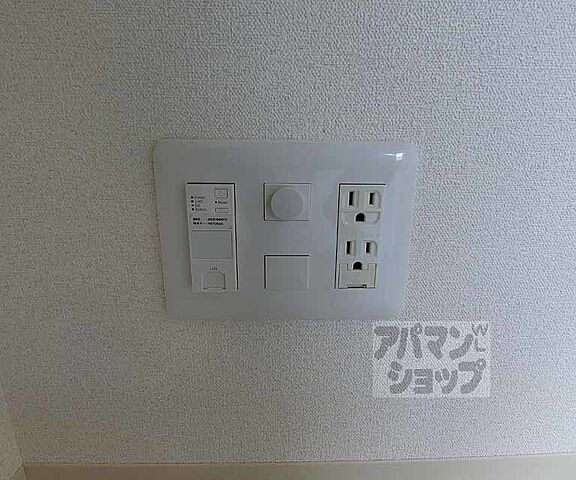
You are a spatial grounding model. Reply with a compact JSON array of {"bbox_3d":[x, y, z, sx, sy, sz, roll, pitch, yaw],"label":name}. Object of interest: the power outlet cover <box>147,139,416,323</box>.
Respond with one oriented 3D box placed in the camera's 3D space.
[{"bbox_3d":[-0.001,-0.001,0.208,0.162,0.120,0.011,0,12,-1],"label":"power outlet cover"}]

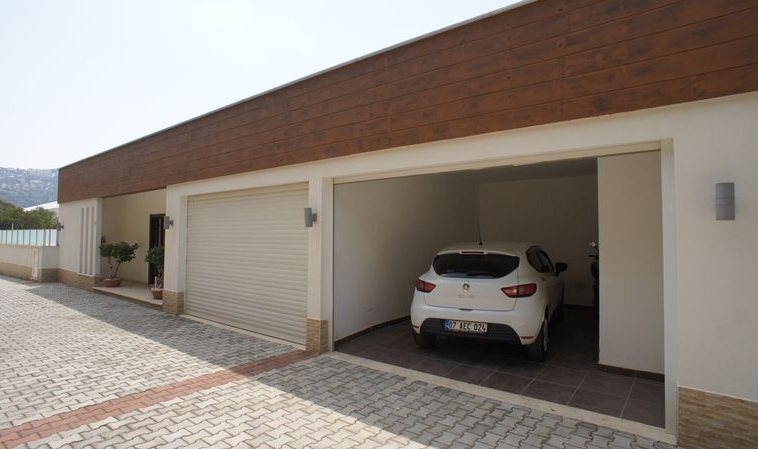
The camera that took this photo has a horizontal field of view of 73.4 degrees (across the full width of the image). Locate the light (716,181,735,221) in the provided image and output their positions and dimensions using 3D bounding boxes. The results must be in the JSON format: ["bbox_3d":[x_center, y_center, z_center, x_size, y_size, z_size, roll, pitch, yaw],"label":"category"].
[{"bbox_3d":[2.345,-0.155,3.435,0.175,0.255,0.115,1,-2,-45],"label":"light"}]

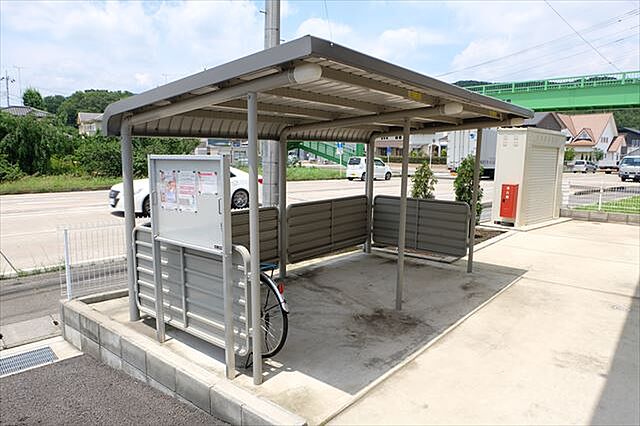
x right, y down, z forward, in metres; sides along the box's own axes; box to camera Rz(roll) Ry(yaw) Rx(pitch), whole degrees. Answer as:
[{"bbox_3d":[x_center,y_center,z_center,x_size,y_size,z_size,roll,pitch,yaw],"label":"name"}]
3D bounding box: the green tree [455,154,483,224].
[{"bbox_3d":[3.279,-0.484,9.256,0.580,1.600,0.580,7,10,39],"label":"green tree"}]

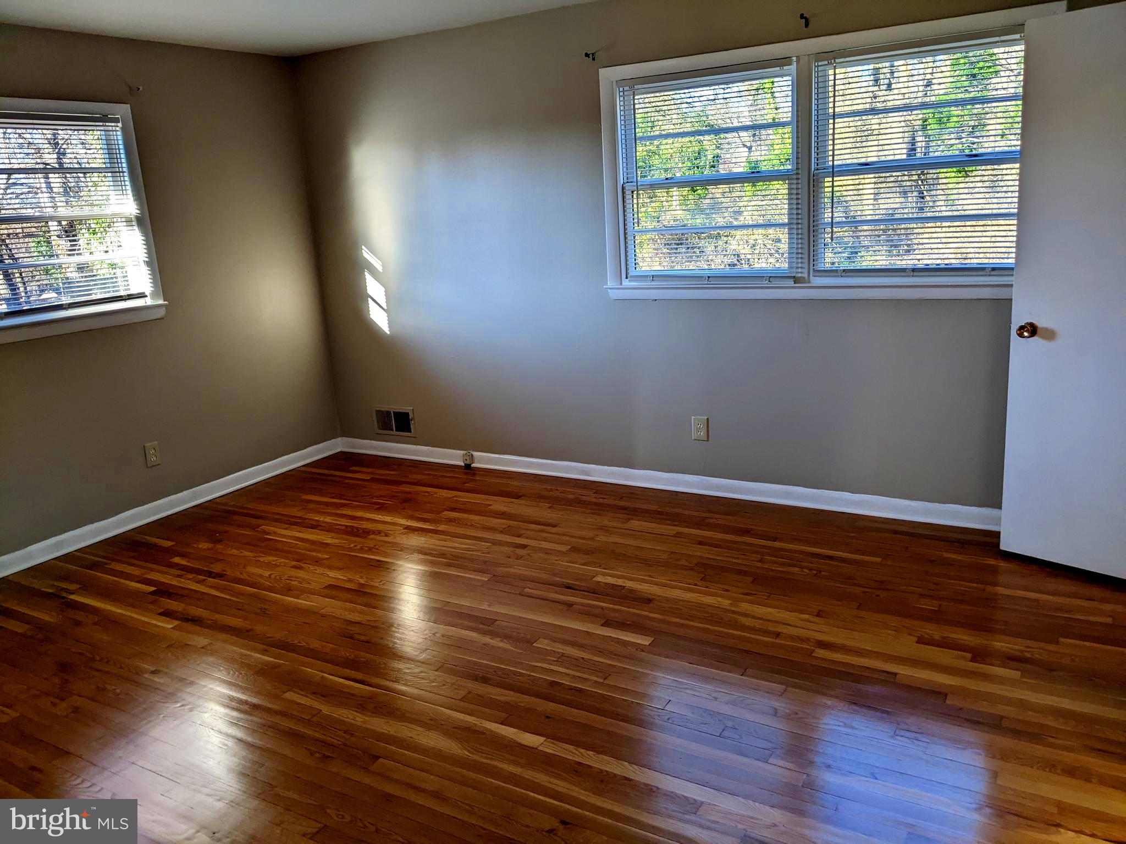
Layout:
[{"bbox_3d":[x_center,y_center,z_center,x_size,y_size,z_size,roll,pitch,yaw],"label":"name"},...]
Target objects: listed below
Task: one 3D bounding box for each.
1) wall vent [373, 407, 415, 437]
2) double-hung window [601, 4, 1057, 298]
[{"bbox_3d":[-1.061,0.000,5.492,0.335,0.184,0.025,5,16,30],"label":"wall vent"},{"bbox_3d":[1.061,-1.108,3.922,1.986,1.110,0.100,5,16,30],"label":"double-hung window"}]

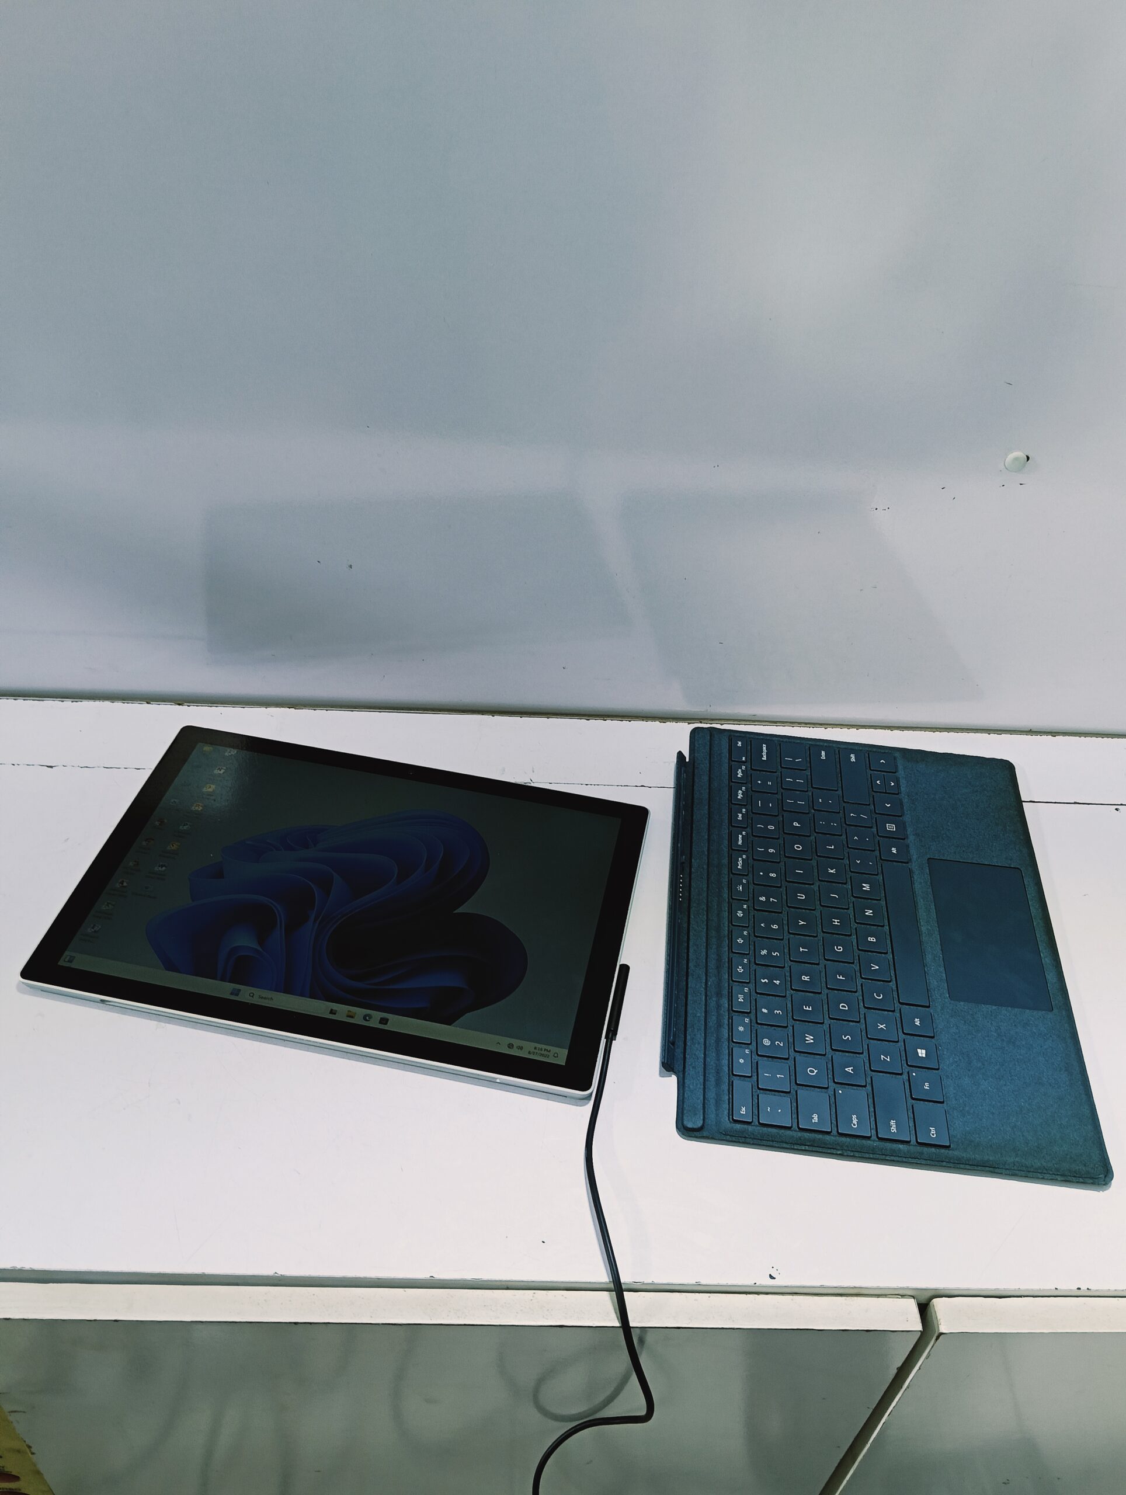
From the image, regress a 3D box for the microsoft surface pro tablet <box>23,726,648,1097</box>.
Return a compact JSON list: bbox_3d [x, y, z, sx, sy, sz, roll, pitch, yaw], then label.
[{"bbox_3d":[-0.110,0.078,0.640,0.292,0.009,0.201,9,42,6],"label":"microsoft surface pro tablet"}]

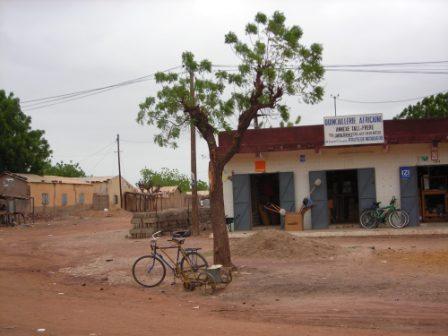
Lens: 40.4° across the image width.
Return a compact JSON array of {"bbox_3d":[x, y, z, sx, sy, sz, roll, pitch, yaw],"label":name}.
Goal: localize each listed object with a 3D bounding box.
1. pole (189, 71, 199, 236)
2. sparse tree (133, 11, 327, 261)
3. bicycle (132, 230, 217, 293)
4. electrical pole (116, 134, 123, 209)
[{"bbox_3d":[-1.198,-0.599,24.300,0.270,6.650,0.270,-2,-3,0],"label":"pole"},{"bbox_3d":[0.190,-0.747,15.400,4.600,6.450,4.300,-2,-3,0],"label":"sparse tree"},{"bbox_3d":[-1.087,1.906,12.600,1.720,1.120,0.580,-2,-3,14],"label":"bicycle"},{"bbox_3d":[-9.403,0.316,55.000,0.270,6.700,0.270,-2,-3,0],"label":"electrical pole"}]

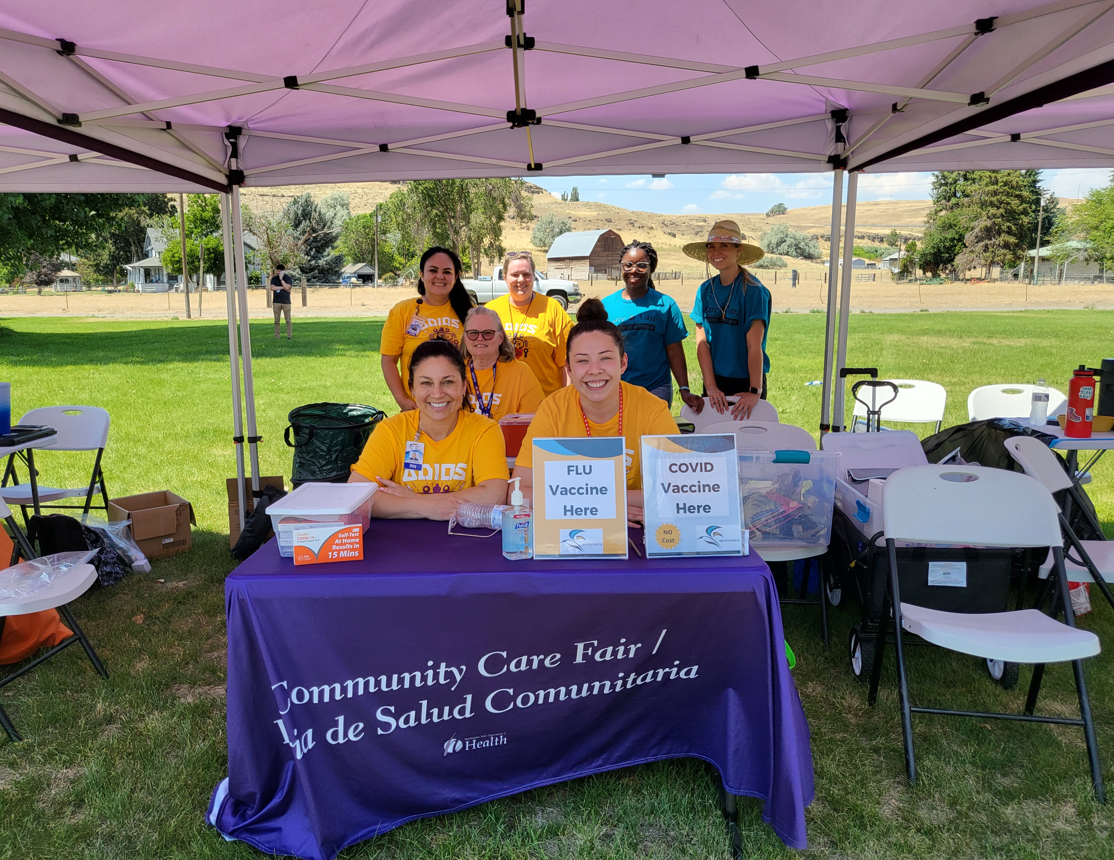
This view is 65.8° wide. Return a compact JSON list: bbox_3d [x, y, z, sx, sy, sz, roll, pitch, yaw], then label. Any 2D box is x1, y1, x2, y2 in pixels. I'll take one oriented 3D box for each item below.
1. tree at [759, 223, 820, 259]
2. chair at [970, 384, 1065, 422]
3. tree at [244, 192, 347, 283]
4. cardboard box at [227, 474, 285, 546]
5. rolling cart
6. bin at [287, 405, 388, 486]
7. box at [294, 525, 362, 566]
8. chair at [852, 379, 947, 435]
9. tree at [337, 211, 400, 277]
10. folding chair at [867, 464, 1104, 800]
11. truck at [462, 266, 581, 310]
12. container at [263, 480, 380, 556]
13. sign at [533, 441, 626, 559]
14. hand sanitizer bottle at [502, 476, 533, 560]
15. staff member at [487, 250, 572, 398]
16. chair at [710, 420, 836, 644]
[{"bbox_3d":[45.886,-37.310,170.000,12.200,7.140,10.610,0,10,0],"label":"tree"},{"bbox_3d":[2.500,0.207,4.668,0.485,0.810,0.520,3,10,17],"label":"chair"},{"bbox_3d":[-31.224,-22.684,102.629,12.300,11.400,11.000,0,10,0],"label":"tree"},{"bbox_3d":[-1.550,0.421,4.519,0.285,0.360,0.260,-2,10,-11],"label":"cardboard box"},{"bbox_3d":[1.340,0.341,3.257,0.570,0.950,0.900,1,10,6],"label":"rolling cart"},{"bbox_3d":[-1.246,0.242,4.887,0.510,0.670,0.510,0,9,0],"label":"bin"},{"bbox_3d":[-0.530,0.268,2.005,0.160,0.084,0.023,-2,2,-14],"label":"box"},{"bbox_3d":[1.940,0.145,5.043,0.485,0.810,0.520,6,11,32],"label":"chair"},{"bbox_3d":[-30.922,-30.331,141.900,10.500,11.800,10.000,0,10,0],"label":"tree"},{"bbox_3d":[1.220,0.542,2.454,0.485,0.830,0.530,1,10,8],"label":"folding chair"},{"bbox_3d":[-1.886,-5.641,34.544,5.750,1.850,2.000,2,10,10],"label":"truck"},{"bbox_3d":[-0.570,0.219,2.140,0.205,0.122,0.315,0,9,0],"label":"container"},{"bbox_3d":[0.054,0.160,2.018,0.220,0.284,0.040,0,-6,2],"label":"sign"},{"bbox_3d":[-0.093,0.195,2.001,0.068,0.190,0.046,-6,12,-31],"label":"hand sanitizer bottle"},{"bbox_3d":[-0.135,-0.128,4.324,0.470,1.550,0.340,0,10,0],"label":"staff member"},{"bbox_3d":[0.775,0.404,3.248,0.485,0.830,0.530,1,10,5],"label":"chair"}]

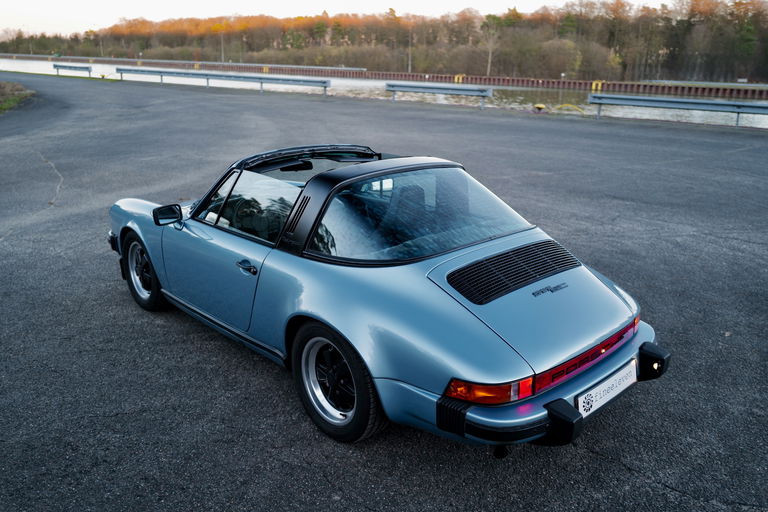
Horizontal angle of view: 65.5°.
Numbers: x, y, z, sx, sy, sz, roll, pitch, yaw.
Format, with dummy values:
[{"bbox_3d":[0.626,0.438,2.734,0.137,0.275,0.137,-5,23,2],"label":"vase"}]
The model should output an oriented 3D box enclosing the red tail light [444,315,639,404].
[{"bbox_3d":[0.867,0.436,2.854,1.400,0.140,0.260,-15,24,-41],"label":"red tail light"}]

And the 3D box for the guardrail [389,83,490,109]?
[{"bbox_3d":[2.006,-6.201,23.098,4.700,0.750,0.200,14,22,34],"label":"guardrail"}]

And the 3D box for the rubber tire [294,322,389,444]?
[{"bbox_3d":[-0.217,0.631,3.086,0.225,0.630,0.630,-15,24,-41],"label":"rubber tire"}]

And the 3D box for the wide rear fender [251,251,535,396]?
[{"bbox_3d":[-0.084,0.344,2.913,0.370,0.600,1.600,-15,24,-41],"label":"wide rear fender"}]

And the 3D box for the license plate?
[{"bbox_3d":[1.024,0.604,2.727,0.520,0.110,0.020,-15,24,-41],"label":"license plate"}]

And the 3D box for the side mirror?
[{"bbox_3d":[-1.399,-0.265,3.835,0.180,0.110,0.090,-15,24,-41],"label":"side mirror"}]

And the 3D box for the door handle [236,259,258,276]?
[{"bbox_3d":[-0.773,0.071,3.354,0.050,0.060,0.200,-15,24,-41],"label":"door handle"}]

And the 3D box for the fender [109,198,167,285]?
[{"bbox_3d":[-1.789,-0.186,4.694,0.360,0.560,1.130,-15,24,-41],"label":"fender"}]

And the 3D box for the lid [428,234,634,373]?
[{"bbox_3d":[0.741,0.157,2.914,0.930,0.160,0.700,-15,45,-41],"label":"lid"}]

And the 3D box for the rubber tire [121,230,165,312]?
[{"bbox_3d":[-1.788,0.086,4.634,0.205,0.630,0.630,-15,24,-41],"label":"rubber tire"}]

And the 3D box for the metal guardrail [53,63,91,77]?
[{"bbox_3d":[-20.037,-11.916,38.435,4.650,0.750,0.200,14,22,34],"label":"metal guardrail"}]

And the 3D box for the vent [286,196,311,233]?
[{"bbox_3d":[-0.463,-0.217,3.218,0.080,0.215,0.040,20,-5,44],"label":"vent"}]

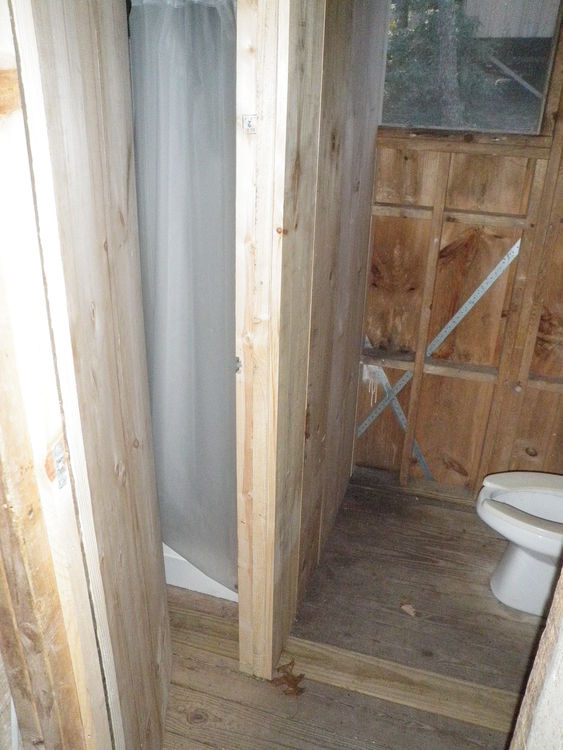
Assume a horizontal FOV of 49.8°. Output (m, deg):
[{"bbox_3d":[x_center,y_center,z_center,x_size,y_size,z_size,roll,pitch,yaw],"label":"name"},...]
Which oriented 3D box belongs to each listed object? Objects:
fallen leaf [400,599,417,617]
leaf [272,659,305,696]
[{"bbox_3d":[0.430,0.789,2.071,0.048,0.013,0.080,-4,24,-12],"label":"fallen leaf"},{"bbox_3d":[0.029,0.891,1.789,0.100,0.027,0.110,7,24,13],"label":"leaf"}]

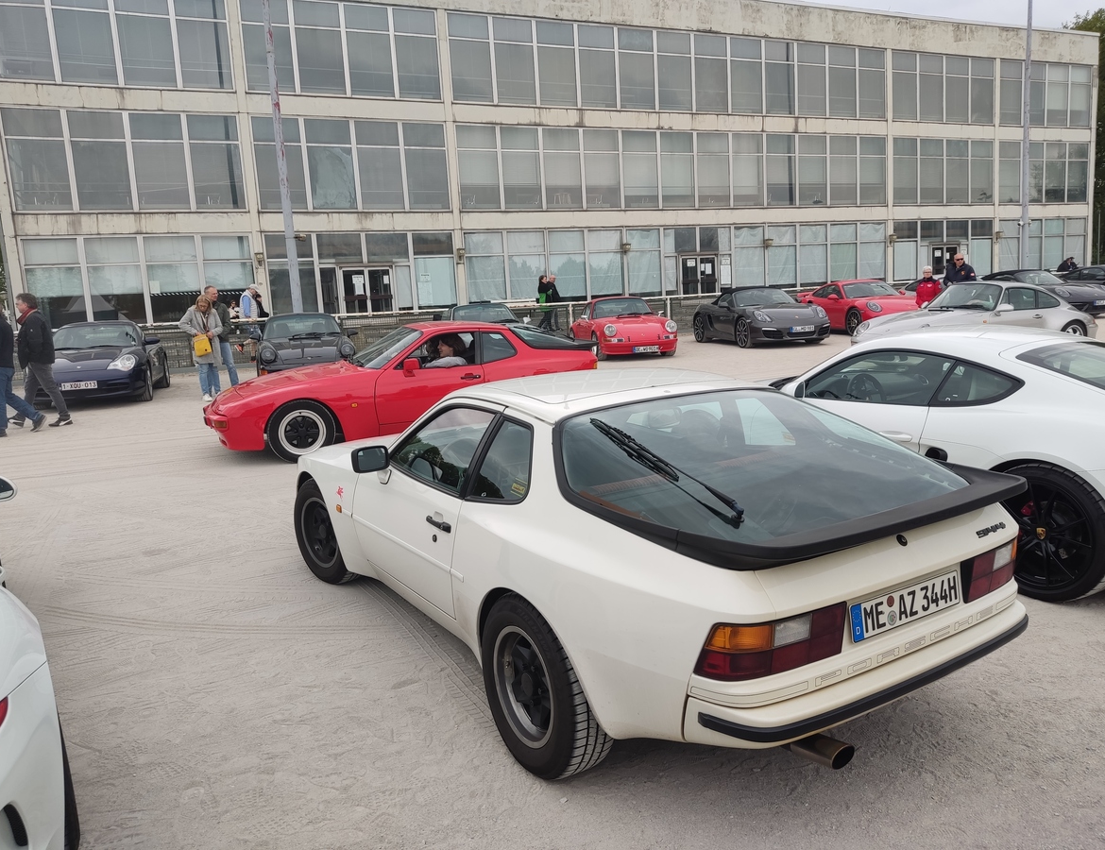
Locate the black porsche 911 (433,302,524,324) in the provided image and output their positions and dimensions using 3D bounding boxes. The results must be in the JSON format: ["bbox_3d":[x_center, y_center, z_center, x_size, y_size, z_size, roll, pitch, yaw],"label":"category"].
[{"bbox_3d":[-1.480,-1.800,16.600,1.650,1.290,4.220,-5,10,-15],"label":"black porsche 911"}]

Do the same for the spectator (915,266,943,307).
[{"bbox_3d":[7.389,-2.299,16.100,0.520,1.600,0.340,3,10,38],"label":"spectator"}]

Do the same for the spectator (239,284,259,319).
[{"bbox_3d":[-6.661,-2.200,17.900,0.580,1.720,0.500,-4,9,-9],"label":"spectator"}]

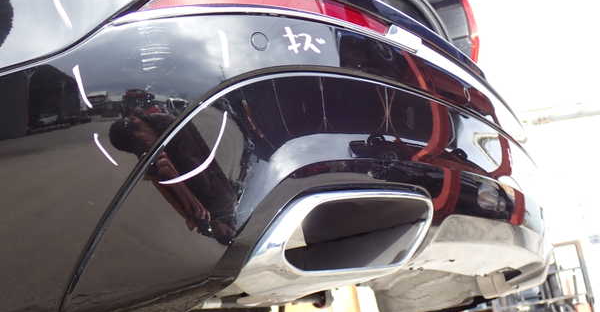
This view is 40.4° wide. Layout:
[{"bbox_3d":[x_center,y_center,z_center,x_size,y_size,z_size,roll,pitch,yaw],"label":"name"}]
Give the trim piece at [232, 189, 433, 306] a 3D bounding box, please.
[{"bbox_3d":[0.038,0.108,0.955,0.232,0.106,0.128,7,-19,-44],"label":"trim piece"}]

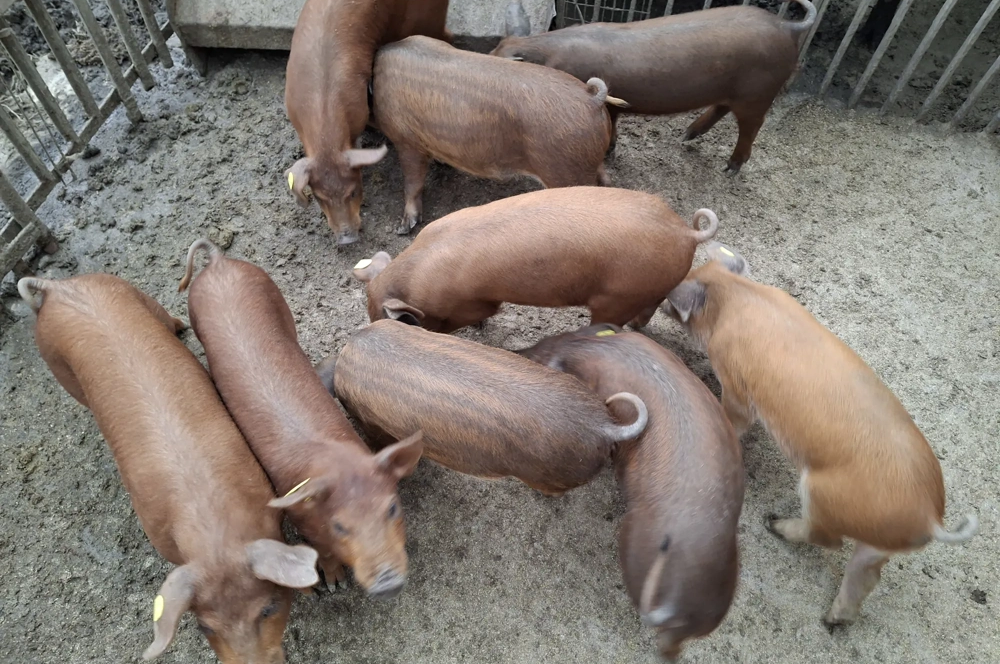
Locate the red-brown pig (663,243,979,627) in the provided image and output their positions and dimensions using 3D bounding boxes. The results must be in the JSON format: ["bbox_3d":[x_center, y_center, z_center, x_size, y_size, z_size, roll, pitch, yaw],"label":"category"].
[{"bbox_3d":[0.597,0.157,1.548,0.240,0.430,0.792,-21,59,-16],"label":"red-brown pig"}]

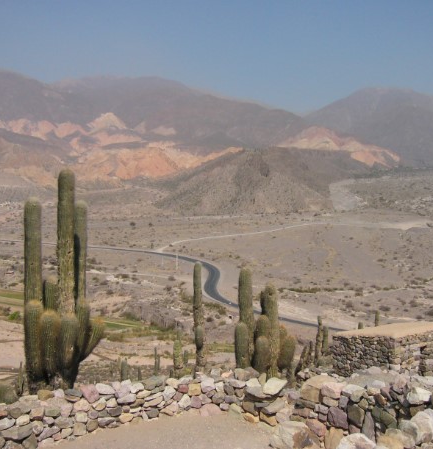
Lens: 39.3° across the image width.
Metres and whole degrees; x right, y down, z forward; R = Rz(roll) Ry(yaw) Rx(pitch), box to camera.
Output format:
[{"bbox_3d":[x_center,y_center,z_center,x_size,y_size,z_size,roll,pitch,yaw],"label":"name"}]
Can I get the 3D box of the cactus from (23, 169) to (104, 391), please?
[{"bbox_3d":[-2.906,1.064,11.500,1.500,4.250,1.200,0,6,0],"label":"cactus"}]

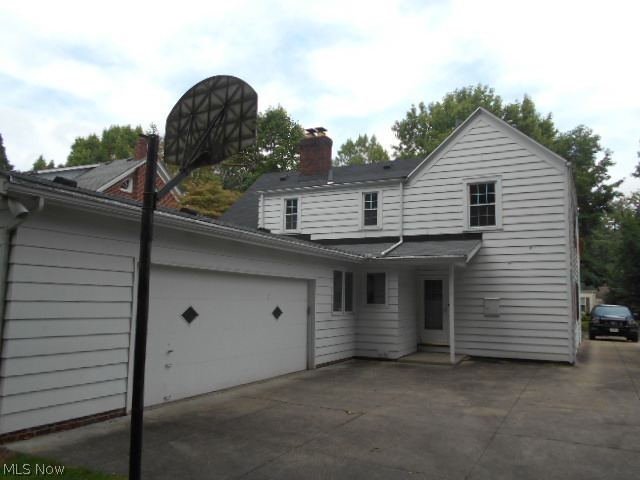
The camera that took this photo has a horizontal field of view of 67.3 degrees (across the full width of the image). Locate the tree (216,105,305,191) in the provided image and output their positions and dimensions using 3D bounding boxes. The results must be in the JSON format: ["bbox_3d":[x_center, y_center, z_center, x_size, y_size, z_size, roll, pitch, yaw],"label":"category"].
[{"bbox_3d":[-4.438,-1.903,32.059,7.800,14.780,7.800,1,-7,0],"label":"tree"}]

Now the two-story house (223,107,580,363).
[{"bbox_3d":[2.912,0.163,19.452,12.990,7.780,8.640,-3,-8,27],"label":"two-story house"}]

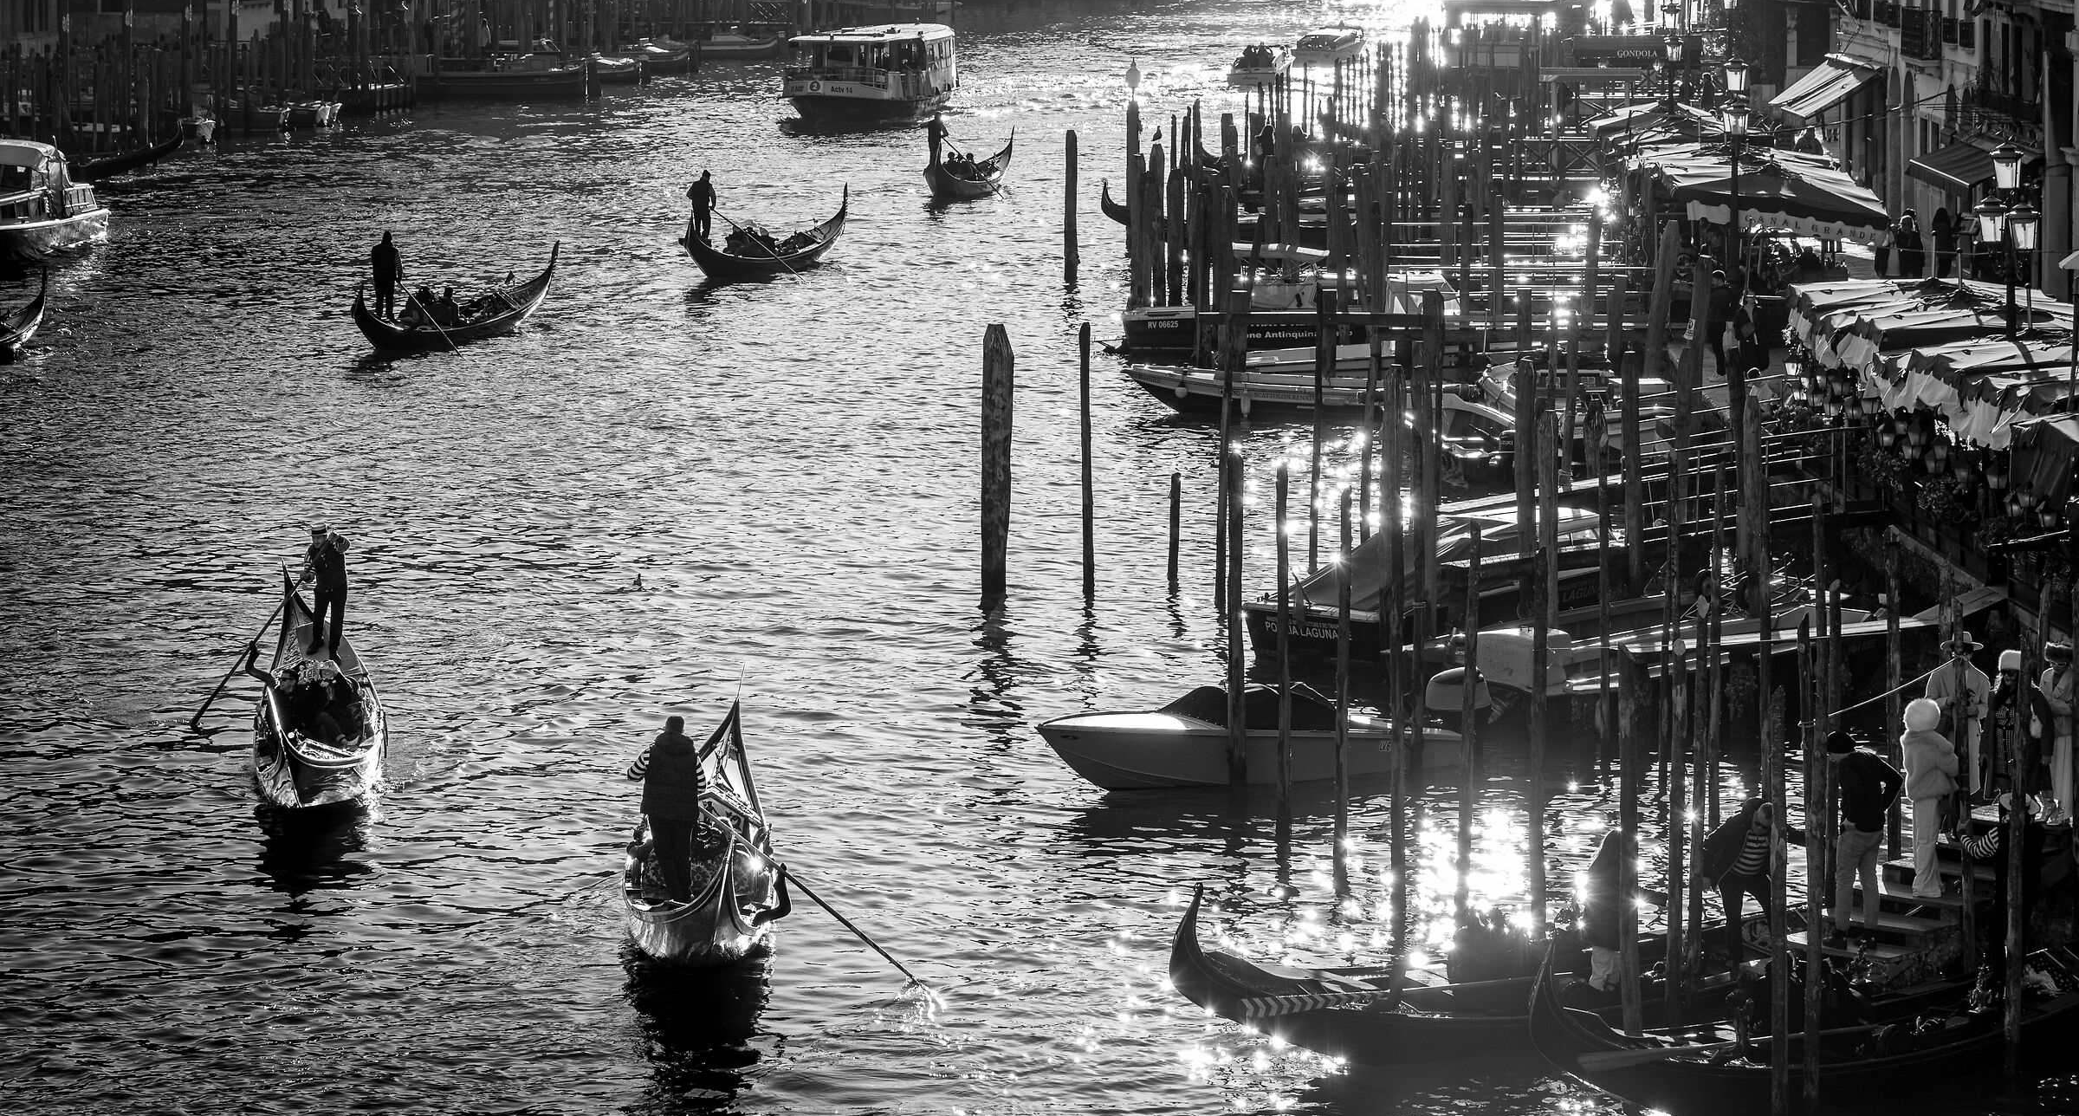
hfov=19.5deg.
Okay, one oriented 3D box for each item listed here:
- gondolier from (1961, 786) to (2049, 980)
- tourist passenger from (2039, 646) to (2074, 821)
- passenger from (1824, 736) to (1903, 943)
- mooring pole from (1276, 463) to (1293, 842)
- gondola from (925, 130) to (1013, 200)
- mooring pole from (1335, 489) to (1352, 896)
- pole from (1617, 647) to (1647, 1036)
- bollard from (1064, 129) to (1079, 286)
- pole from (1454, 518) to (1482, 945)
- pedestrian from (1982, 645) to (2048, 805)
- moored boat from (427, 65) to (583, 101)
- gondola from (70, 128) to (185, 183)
[{"bbox_3d":[8.345,2.893,52.400,0.550,1.741,0.620,5,8,35],"label":"gondolier"},{"bbox_3d":[9.401,1.601,55.646,0.500,1.680,0.400,2,7,14],"label":"tourist passenger"},{"bbox_3d":[7.179,2.436,52.700,0.600,1.878,0.480,-5,8,-38],"label":"passenger"},{"bbox_3d":[2.485,0.958,61.733,0.124,3.820,0.124,0,7,0],"label":"mooring pole"},{"bbox_3d":[-2.170,-12.341,190.518,1.450,1.600,10.807,2,7,14],"label":"gondola"},{"bbox_3d":[2.941,1.295,58.559,0.126,3.930,0.126,0,7,0],"label":"mooring pole"},{"bbox_3d":[4.836,2.553,49.589,0.147,3.630,0.147,-2,7,0],"label":"pole"},{"bbox_3d":[0.713,-7.867,136.245,0.280,3.510,0.280,0,7,0],"label":"bollard"},{"bbox_3d":[3.996,1.648,56.257,0.130,3.940,0.130,2,7,0],"label":"pole"},{"bbox_3d":[8.982,1.625,55.740,0.600,1.610,0.420,1,7,11],"label":"pedestrian"},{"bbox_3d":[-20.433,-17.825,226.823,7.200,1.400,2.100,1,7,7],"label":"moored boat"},{"bbox_3d":[-31.599,-12.832,194.970,1.450,1.550,10.800,5,9,39],"label":"gondola"}]

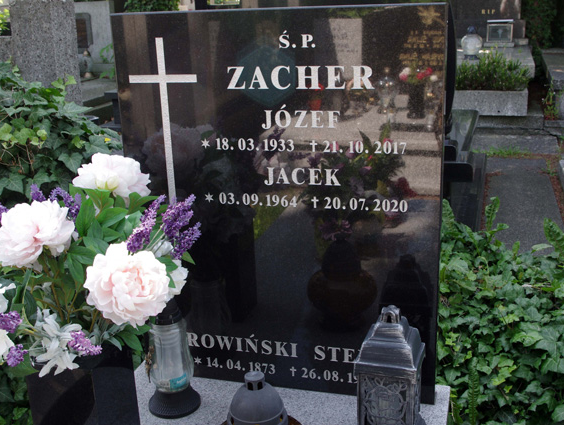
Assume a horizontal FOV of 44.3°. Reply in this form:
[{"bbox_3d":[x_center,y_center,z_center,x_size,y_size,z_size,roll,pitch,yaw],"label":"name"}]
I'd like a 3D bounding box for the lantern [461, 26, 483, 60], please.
[{"bbox_3d":[1.756,-1.565,6.400,0.197,0.298,0.197,3,17,15],"label":"lantern"}]

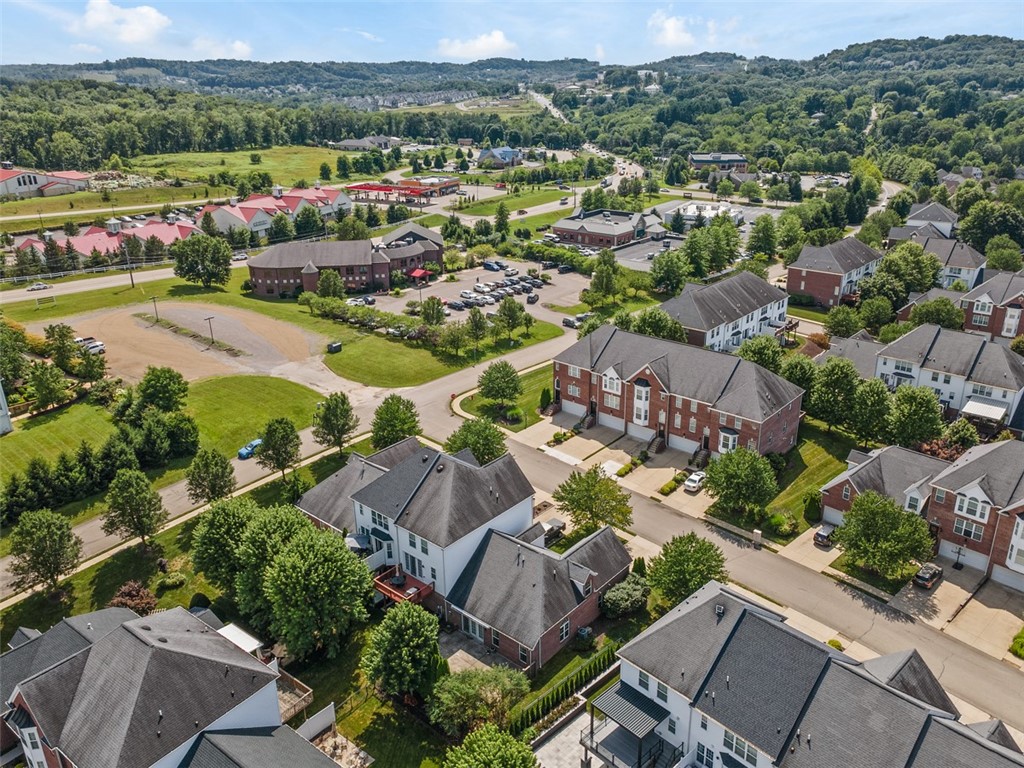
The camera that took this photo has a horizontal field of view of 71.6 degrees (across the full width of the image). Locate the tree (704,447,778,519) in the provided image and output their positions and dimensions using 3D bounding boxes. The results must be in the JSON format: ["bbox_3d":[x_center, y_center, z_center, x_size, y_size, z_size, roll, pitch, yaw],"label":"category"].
[{"bbox_3d":[27.828,12.034,86.444,8.809,8.757,8.809,-1,20,0],"label":"tree"}]

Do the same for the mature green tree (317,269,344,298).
[{"bbox_3d":[-49.596,-27.303,194.290,7.637,8.514,7.637,-1,20,0],"label":"mature green tree"}]

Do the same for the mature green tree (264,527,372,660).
[{"bbox_3d":[-17.469,19.549,64.739,9.700,13.800,9.700,-1,21,0],"label":"mature green tree"}]

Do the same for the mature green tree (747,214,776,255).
[{"bbox_3d":[78.130,-46.000,222.700,8.840,14.030,8.840,-1,21,0],"label":"mature green tree"}]

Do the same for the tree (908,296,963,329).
[{"bbox_3d":[93.560,-14.760,156.500,10.900,8.500,10.900,12,25,29],"label":"tree"}]

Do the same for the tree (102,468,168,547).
[{"bbox_3d":[-45.770,15.410,86.750,7.040,10.730,7.040,-1,21,0],"label":"tree"}]

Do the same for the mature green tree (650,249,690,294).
[{"bbox_3d":[43.100,-30.340,192.930,11.200,12.600,11.200,4,22,12],"label":"mature green tree"}]

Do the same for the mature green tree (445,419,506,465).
[{"bbox_3d":[-5.030,8.890,98.200,8.800,8.500,8.800,-2,21,-3],"label":"mature green tree"}]

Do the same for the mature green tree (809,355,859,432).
[{"bbox_3d":[50.210,1.880,110.360,7.400,12.300,7.400,9,23,24],"label":"mature green tree"}]

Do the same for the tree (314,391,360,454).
[{"bbox_3d":[-25.046,5.898,101.832,6.847,9.593,6.847,-1,20,0],"label":"tree"}]

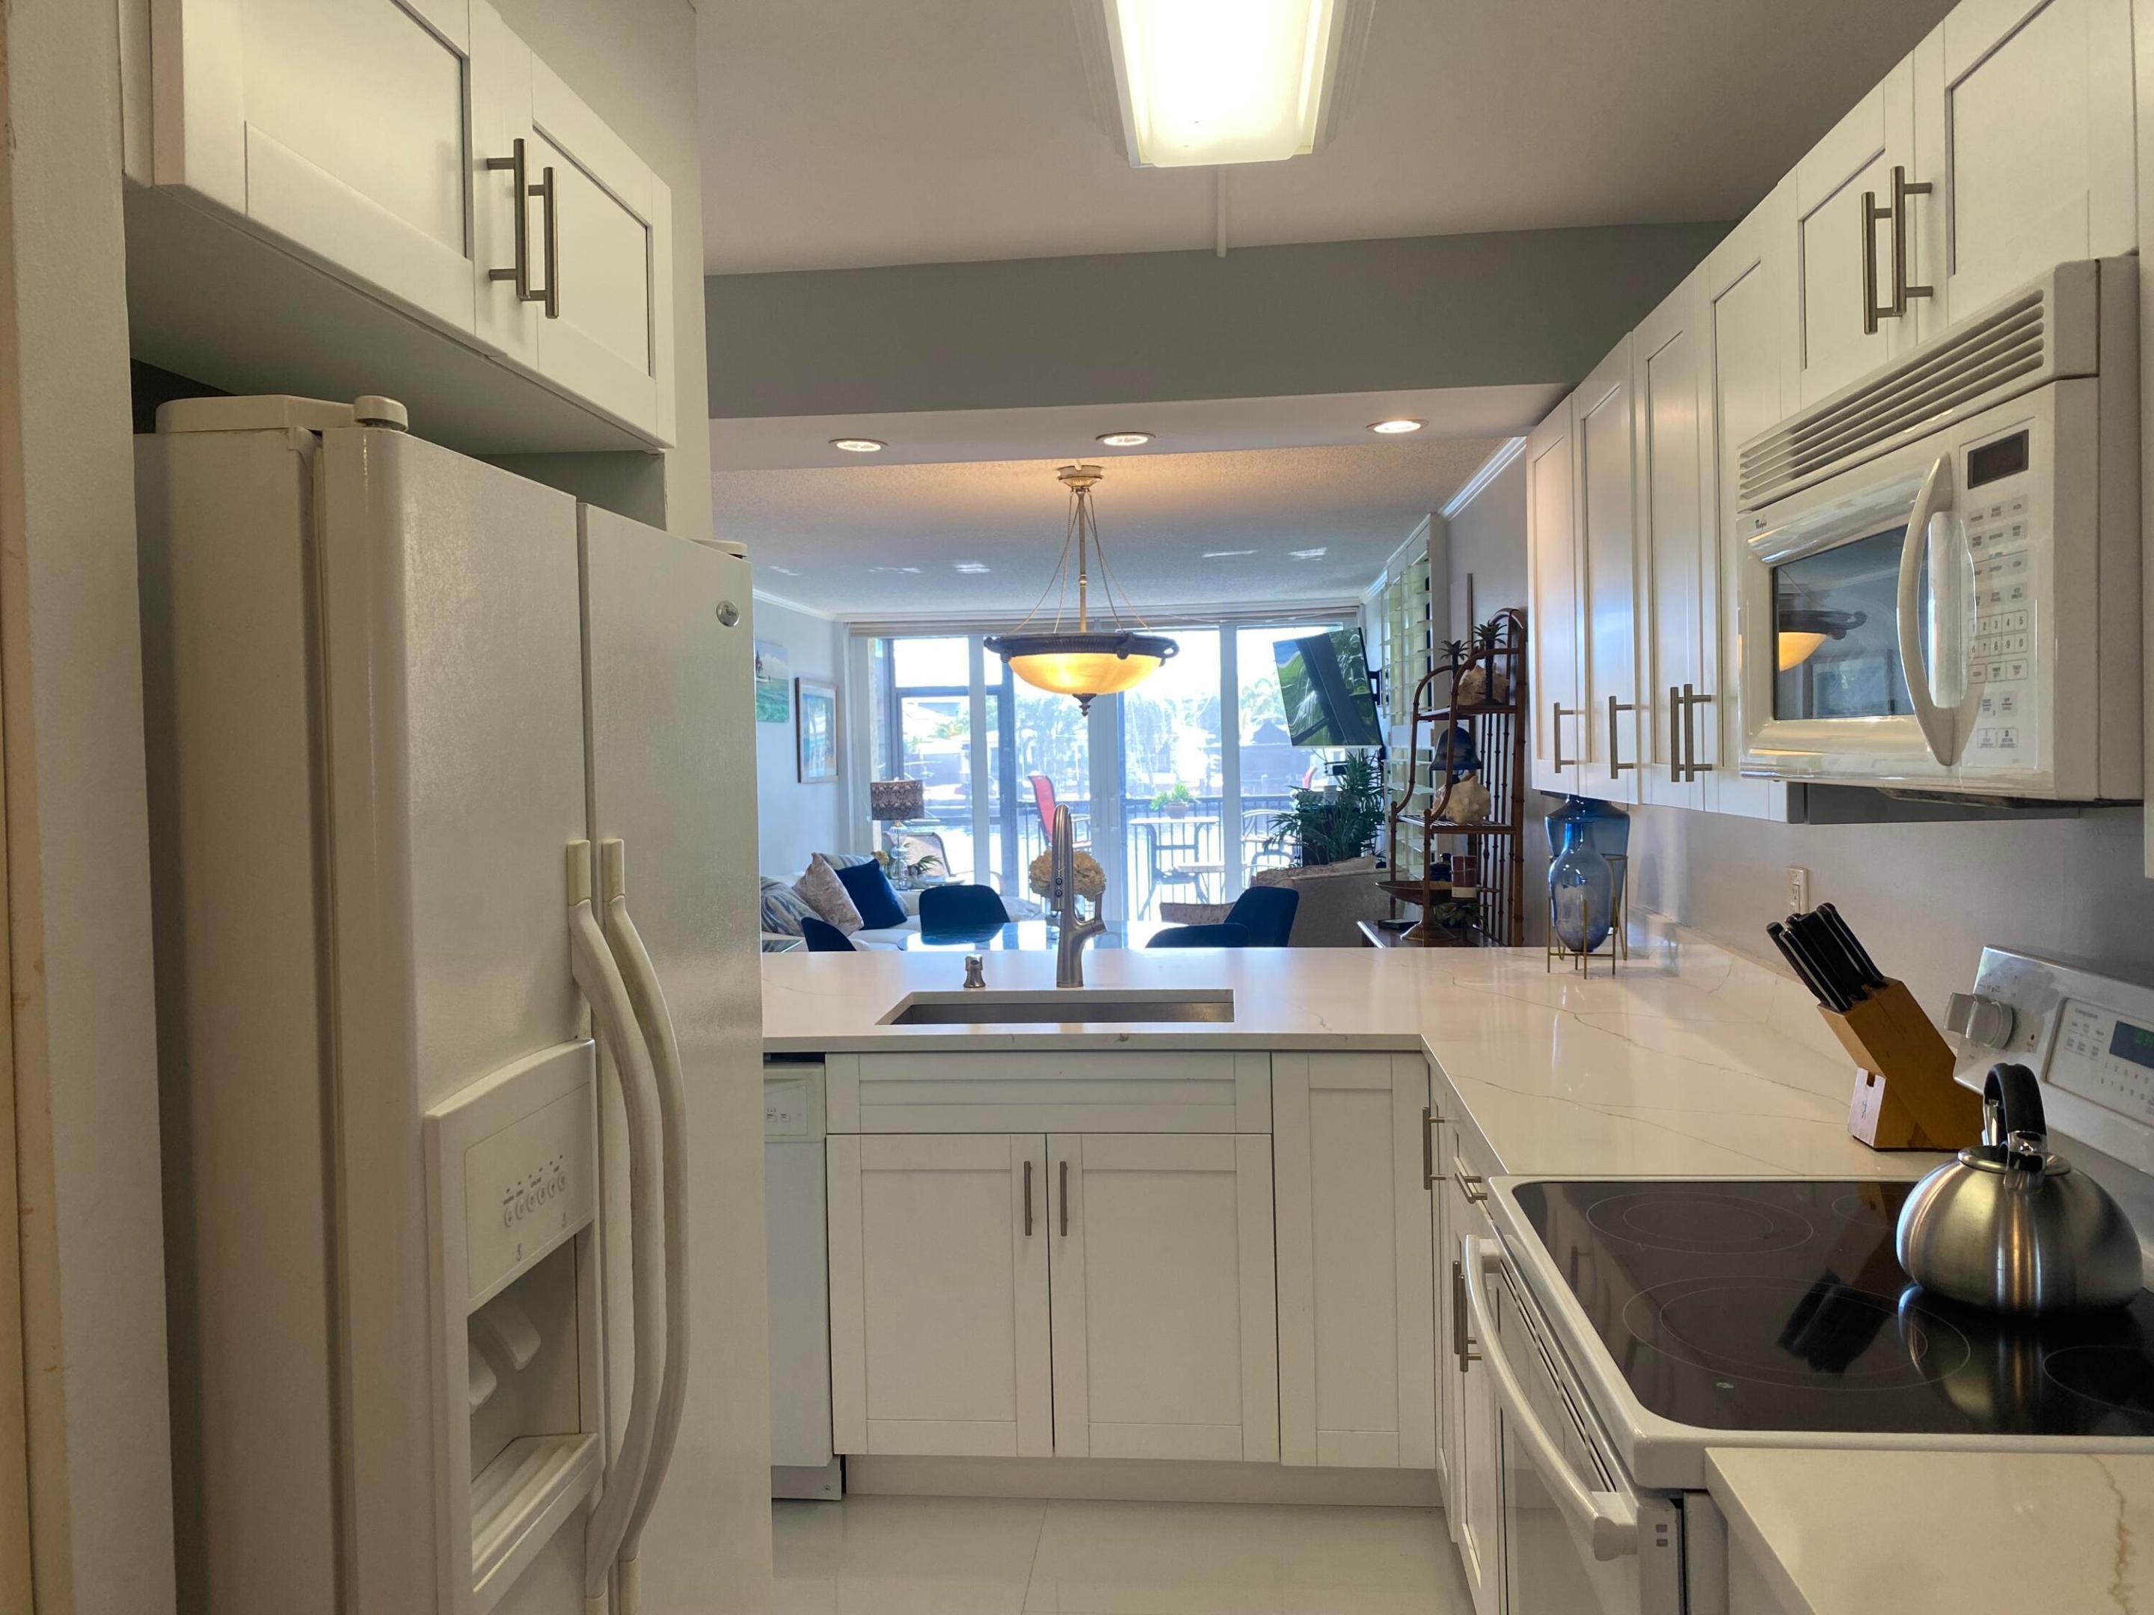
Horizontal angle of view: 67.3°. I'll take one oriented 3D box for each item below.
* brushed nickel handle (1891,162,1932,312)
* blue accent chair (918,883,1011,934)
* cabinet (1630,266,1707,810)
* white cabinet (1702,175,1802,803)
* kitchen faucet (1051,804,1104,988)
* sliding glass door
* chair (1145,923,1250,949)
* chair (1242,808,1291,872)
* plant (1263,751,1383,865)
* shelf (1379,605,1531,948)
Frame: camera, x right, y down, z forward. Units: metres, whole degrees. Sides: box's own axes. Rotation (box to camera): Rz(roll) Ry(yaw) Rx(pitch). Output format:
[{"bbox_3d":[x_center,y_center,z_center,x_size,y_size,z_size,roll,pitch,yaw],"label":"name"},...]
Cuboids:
[{"bbox_3d":[0.784,-0.531,1.519,0.038,0.138,0.012,-1,2,5],"label":"brushed nickel handle"},{"bbox_3d":[-0.360,0.760,6.543,0.500,0.870,0.580,-2,2,-25],"label":"blue accent chair"},{"bbox_3d":[1.044,-0.380,2.411,0.325,0.753,0.345,-1,2,5],"label":"cabinet"},{"bbox_3d":[1.015,-0.367,2.073,0.325,0.753,0.335,-1,2,5],"label":"white cabinet"},{"bbox_3d":[0.001,0.197,3.473,0.115,0.405,0.260,-1,2,7],"label":"kitchen faucet"},{"bbox_3d":[0.195,-0.136,11.080,3.350,2.300,0.100,-1,2,5],"label":"sliding glass door"},{"bbox_3d":[0.297,0.794,5.249,0.500,0.870,0.580,-2,2,-28],"label":"chair"},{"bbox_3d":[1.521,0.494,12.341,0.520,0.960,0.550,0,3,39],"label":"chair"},{"bbox_3d":[1.474,0.364,9.679,0.700,1.380,0.720,-1,2,5],"label":"plant"},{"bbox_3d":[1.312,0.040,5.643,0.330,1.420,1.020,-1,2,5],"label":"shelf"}]

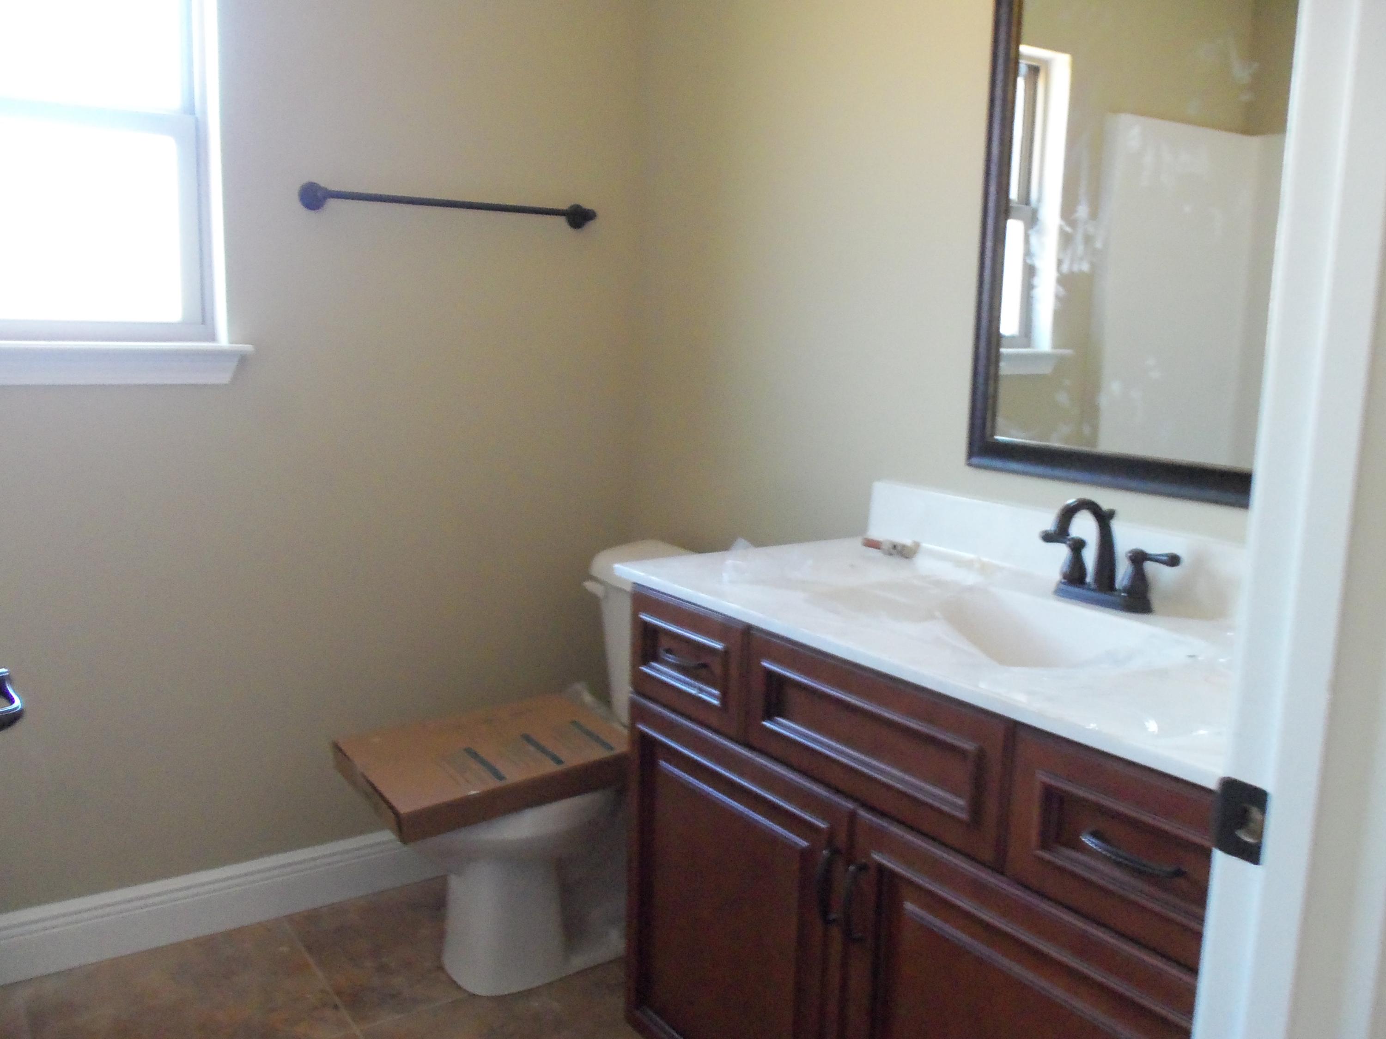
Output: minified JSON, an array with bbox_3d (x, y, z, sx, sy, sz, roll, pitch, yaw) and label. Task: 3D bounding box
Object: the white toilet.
[{"bbox_3d":[-0.240,0.504,2.357,0.755,0.768,0.470,-4,11,-34],"label":"white toilet"}]

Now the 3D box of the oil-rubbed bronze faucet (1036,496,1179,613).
[{"bbox_3d":[0.550,0.045,1.630,0.168,0.155,0.232,-4,11,-34],"label":"oil-rubbed bronze faucet"}]

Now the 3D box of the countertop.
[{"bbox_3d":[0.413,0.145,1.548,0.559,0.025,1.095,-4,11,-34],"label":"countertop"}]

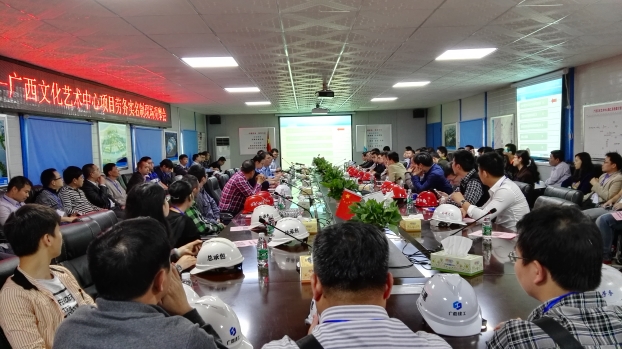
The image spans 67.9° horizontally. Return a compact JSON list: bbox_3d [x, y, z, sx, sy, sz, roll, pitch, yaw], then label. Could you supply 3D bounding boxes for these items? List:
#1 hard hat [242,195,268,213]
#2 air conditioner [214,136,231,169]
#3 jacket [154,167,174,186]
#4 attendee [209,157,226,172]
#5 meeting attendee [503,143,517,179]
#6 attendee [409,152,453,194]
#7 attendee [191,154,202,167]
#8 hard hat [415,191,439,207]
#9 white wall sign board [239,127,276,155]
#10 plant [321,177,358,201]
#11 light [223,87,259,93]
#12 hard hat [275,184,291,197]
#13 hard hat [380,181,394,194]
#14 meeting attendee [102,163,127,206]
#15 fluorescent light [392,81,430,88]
[{"bbox_3d":[-0.613,0.326,5.245,0.290,0.160,0.220,-4,4,-26],"label":"hard hat"},{"bbox_3d":[-2.869,-0.306,15.077,0.500,1.780,0.360,-2,4,-3],"label":"air conditioner"},{"bbox_3d":[-2.879,0.156,9.089,0.420,0.640,0.500,0,4,24],"label":"jacket"},{"bbox_3d":[-2.594,0.060,13.397,0.850,1.135,0.520,-2,4,-1],"label":"attendee"},{"bbox_3d":[3.354,0.161,8.071,0.700,1.340,0.500,-1,4,15],"label":"meeting attendee"},{"bbox_3d":[1.417,0.368,5.918,0.800,1.285,0.520,-1,4,11],"label":"attendee"},{"bbox_3d":[-2.510,0.138,11.102,0.750,1.250,0.520,-2,4,-3],"label":"attendee"},{"bbox_3d":[1.250,0.251,4.967,0.220,0.156,0.280,-4,4,-31],"label":"hard hat"},{"bbox_3d":[-1.749,-1.091,15.191,1.200,0.900,0.040,-2,4,-1],"label":"white wall sign board"},{"bbox_3d":[0.373,0.183,6.130,0.480,0.270,0.450,-2,4,-1],"label":"plant"},{"bbox_3d":[-1.279,-1.607,8.744,0.600,0.050,0.600,-2,4,-1],"label":"light"},{"bbox_3d":[-0.371,0.222,6.124,0.280,0.156,0.220,-4,5,-31],"label":"hard hat"},{"bbox_3d":[1.043,0.176,6.172,0.280,0.156,0.220,2,5,44],"label":"hard hat"},{"bbox_3d":[-2.770,0.446,6.972,0.800,1.240,0.500,-2,4,-5],"label":"meeting attendee"},{"bbox_3d":[1.923,-1.723,8.803,0.600,0.050,0.600,-2,4,-1],"label":"fluorescent light"}]

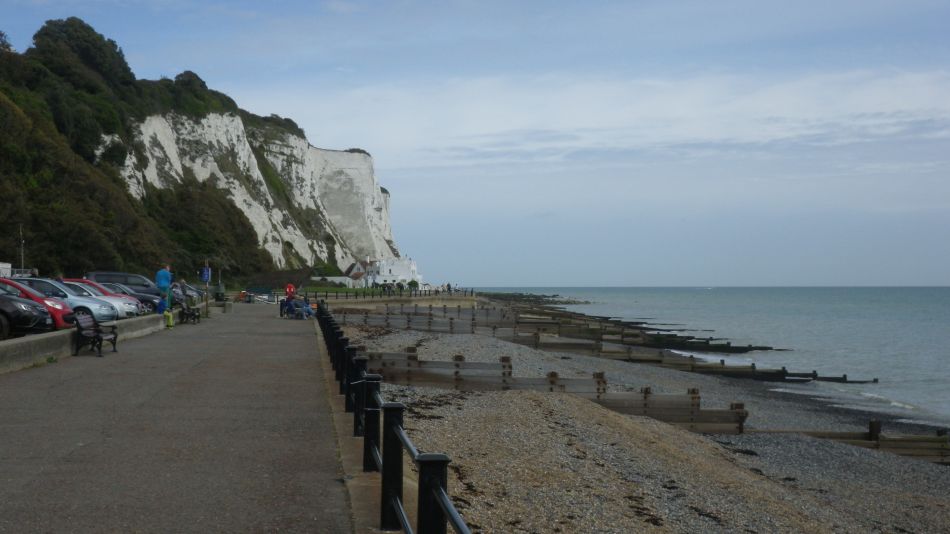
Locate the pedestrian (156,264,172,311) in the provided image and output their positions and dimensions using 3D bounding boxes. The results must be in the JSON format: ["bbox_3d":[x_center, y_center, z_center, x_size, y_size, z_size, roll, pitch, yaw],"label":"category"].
[{"bbox_3d":[-11.231,0.799,38.192,0.380,1.720,0.520,1,-1,-37],"label":"pedestrian"}]

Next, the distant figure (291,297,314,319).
[{"bbox_3d":[-8.023,1.935,49.173,1.050,1.060,0.600,0,-1,15],"label":"distant figure"}]

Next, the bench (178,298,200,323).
[{"bbox_3d":[-11.747,1.930,43.572,0.650,0.860,1.700,0,-1,-9],"label":"bench"}]

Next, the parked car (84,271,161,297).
[{"bbox_3d":[-16.331,1.159,50.162,4.400,1.830,1.860,0,-1,-9],"label":"parked car"}]

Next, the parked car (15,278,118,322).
[{"bbox_3d":[-12.849,1.082,31.471,4.250,1.480,1.770,0,-1,-9],"label":"parked car"}]

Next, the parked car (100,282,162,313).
[{"bbox_3d":[-14.075,1.276,40.458,4.400,1.410,1.780,0,-1,-9],"label":"parked car"}]

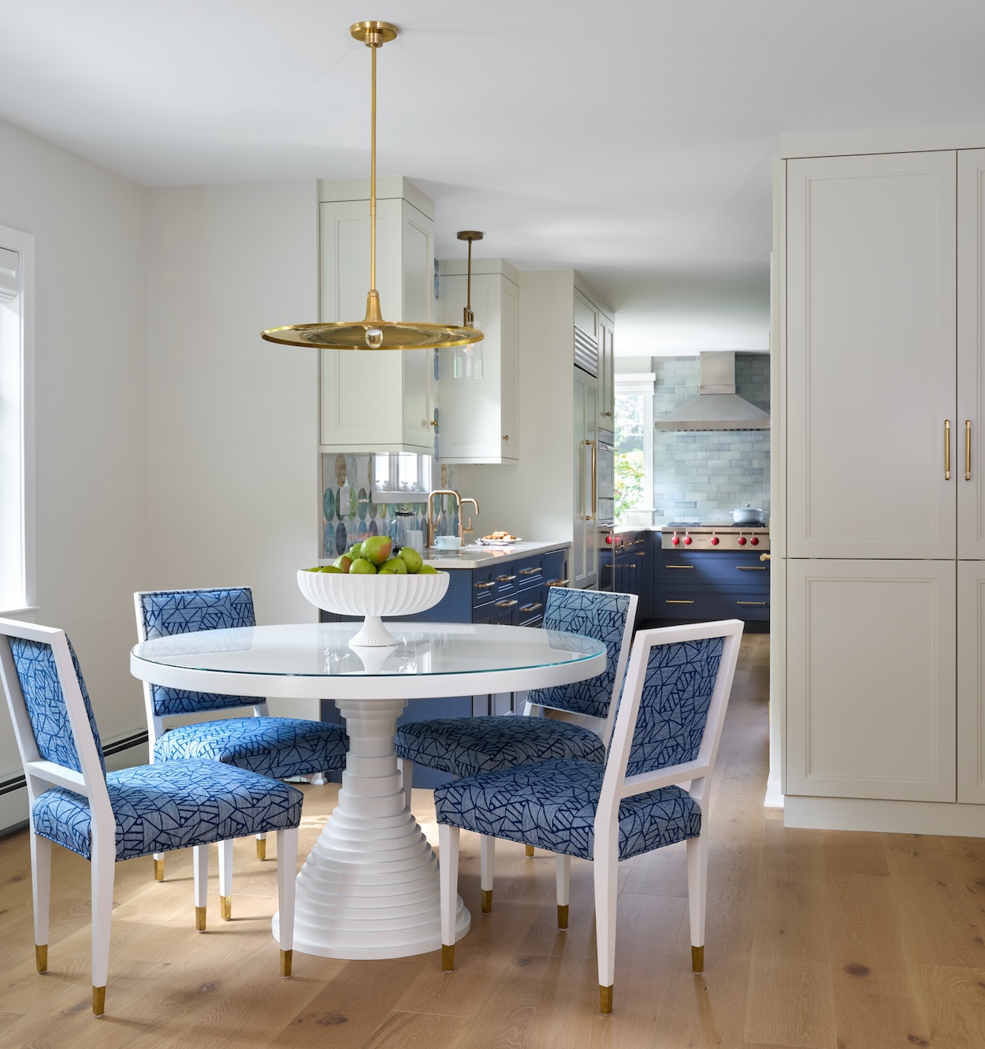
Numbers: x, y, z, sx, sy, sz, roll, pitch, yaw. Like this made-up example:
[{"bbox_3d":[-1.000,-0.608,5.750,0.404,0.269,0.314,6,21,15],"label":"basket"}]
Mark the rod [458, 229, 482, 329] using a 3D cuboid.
[{"bbox_3d":[-0.111,-1.187,6.418,0.120,0.477,0.120,0,1,0],"label":"rod"}]

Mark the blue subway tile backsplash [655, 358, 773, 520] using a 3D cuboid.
[{"bbox_3d":[2.003,-0.760,11.700,1.220,1.500,0.040,0,1,13],"label":"blue subway tile backsplash"}]

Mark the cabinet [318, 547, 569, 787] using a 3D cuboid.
[{"bbox_3d":[-0.147,0.598,6.454,0.640,0.880,2.200,0,1,13],"label":"cabinet"}]

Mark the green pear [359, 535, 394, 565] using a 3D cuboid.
[{"bbox_3d":[-0.318,0.069,3.599,0.088,0.078,0.078,-40,-9,9],"label":"green pear"}]

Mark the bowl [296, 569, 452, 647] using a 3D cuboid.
[{"bbox_3d":[-0.329,0.232,3.630,0.425,0.205,0.425,0,1,0],"label":"bowl"}]

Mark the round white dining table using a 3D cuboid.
[{"bbox_3d":[-0.336,0.715,3.600,1.300,0.768,1.300,0,1,0],"label":"round white dining table"}]

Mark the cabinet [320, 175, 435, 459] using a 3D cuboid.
[{"bbox_3d":[-0.487,-0.859,5.622,0.368,1.124,0.471,0,1,13],"label":"cabinet"}]

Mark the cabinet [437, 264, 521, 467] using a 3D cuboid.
[{"bbox_3d":[-0.078,-0.891,7.370,0.368,1.105,0.470,0,1,13],"label":"cabinet"}]

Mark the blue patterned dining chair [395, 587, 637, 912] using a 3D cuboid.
[{"bbox_3d":[0.084,0.658,4.058,0.609,0.885,0.500,-1,1,-35],"label":"blue patterned dining chair"}]

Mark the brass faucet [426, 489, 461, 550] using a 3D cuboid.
[{"bbox_3d":[-0.243,-0.028,6.560,0.180,0.300,0.070,0,1,13],"label":"brass faucet"}]

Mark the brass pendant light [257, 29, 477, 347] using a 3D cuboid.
[{"bbox_3d":[-0.327,-0.924,3.610,0.610,0.875,0.610,0,1,0],"label":"brass pendant light"}]

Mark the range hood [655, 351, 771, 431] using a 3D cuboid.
[{"bbox_3d":[2.006,-1.178,11.638,1.066,0.712,0.620,0,1,13],"label":"range hood"}]

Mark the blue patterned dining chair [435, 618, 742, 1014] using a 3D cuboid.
[{"bbox_3d":[0.249,0.674,3.237,0.609,0.885,0.500,1,2,42],"label":"blue patterned dining chair"}]

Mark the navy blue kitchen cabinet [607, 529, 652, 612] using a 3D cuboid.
[{"bbox_3d":[0.798,0.528,10.481,0.660,0.890,2.350,0,1,13],"label":"navy blue kitchen cabinet"}]

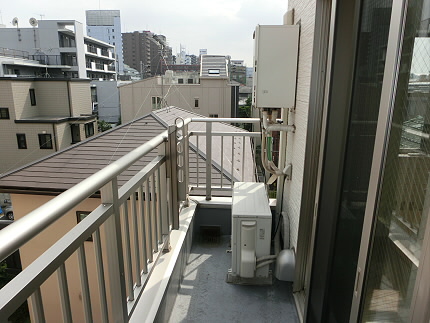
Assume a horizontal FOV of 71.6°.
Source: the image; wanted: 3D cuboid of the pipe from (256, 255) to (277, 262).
[{"bbox_3d":[0.399,0.744,2.296,0.172,0.028,0.028,-8,16,-14],"label":"pipe"}]

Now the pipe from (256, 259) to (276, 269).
[{"bbox_3d":[0.401,0.788,2.307,0.174,0.028,0.028,-13,17,-13],"label":"pipe"}]

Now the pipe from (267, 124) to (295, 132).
[{"bbox_3d":[0.554,-0.282,2.525,0.242,0.050,0.052,0,15,5],"label":"pipe"}]

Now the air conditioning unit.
[{"bbox_3d":[0.306,0.597,2.650,0.305,0.591,0.750,1,15,4],"label":"air conditioning unit"}]

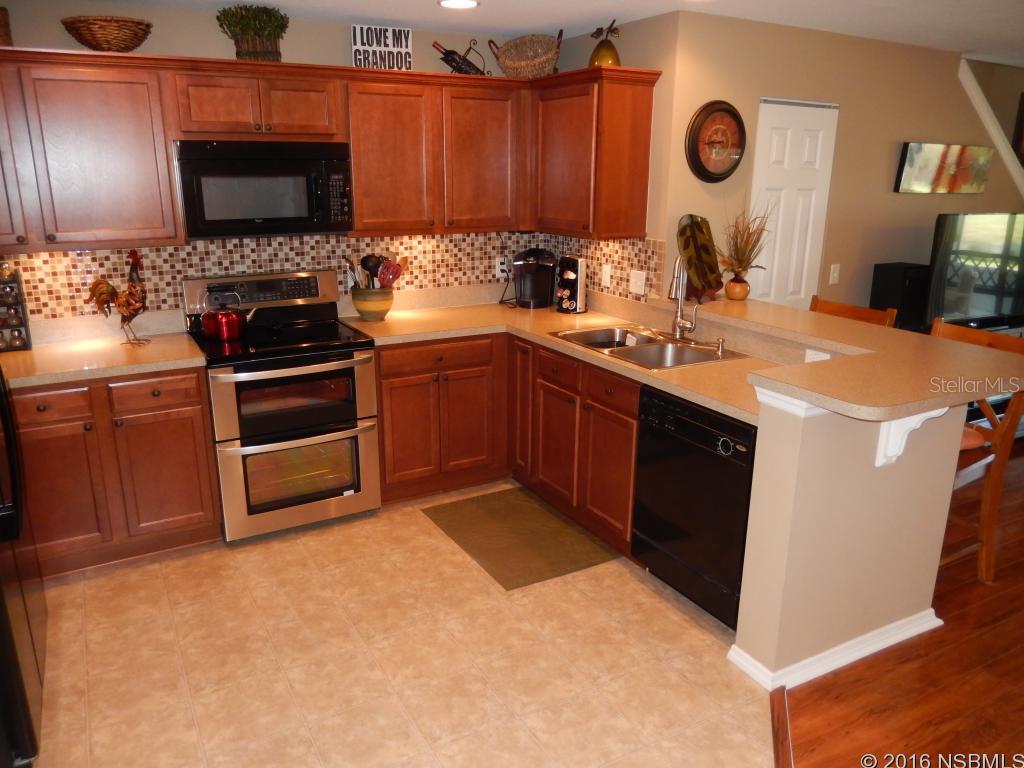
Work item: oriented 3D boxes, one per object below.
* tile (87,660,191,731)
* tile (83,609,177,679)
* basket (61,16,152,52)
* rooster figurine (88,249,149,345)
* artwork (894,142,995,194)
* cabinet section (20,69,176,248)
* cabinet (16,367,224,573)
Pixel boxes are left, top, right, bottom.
[{"bbox_3d":[-1.282,1.046,2.540,0.304,0.010,0.306,-9,18,-29],"label":"tile"},{"bbox_3d":[-1.435,0.970,2.803,0.303,0.010,0.303,-8,18,-28],"label":"tile"},{"bbox_3d":[-1.738,-1.480,3.202,0.350,0.145,0.330,-8,18,-28],"label":"basket"},{"bbox_3d":[-1.842,-0.410,3.459,0.291,0.434,0.131,-1,16,-4],"label":"rooster figurine"},{"bbox_3d":[2.827,-1.396,4.806,0.935,0.301,0.040,-9,18,-29],"label":"artwork"},{"bbox_3d":[-1.792,-0.988,3.245,0.510,0.710,0.320,-8,18,-27],"label":"cabinet section"},{"bbox_3d":[-1.876,0.321,3.455,0.844,0.880,0.633,-9,18,-29],"label":"cabinet"}]

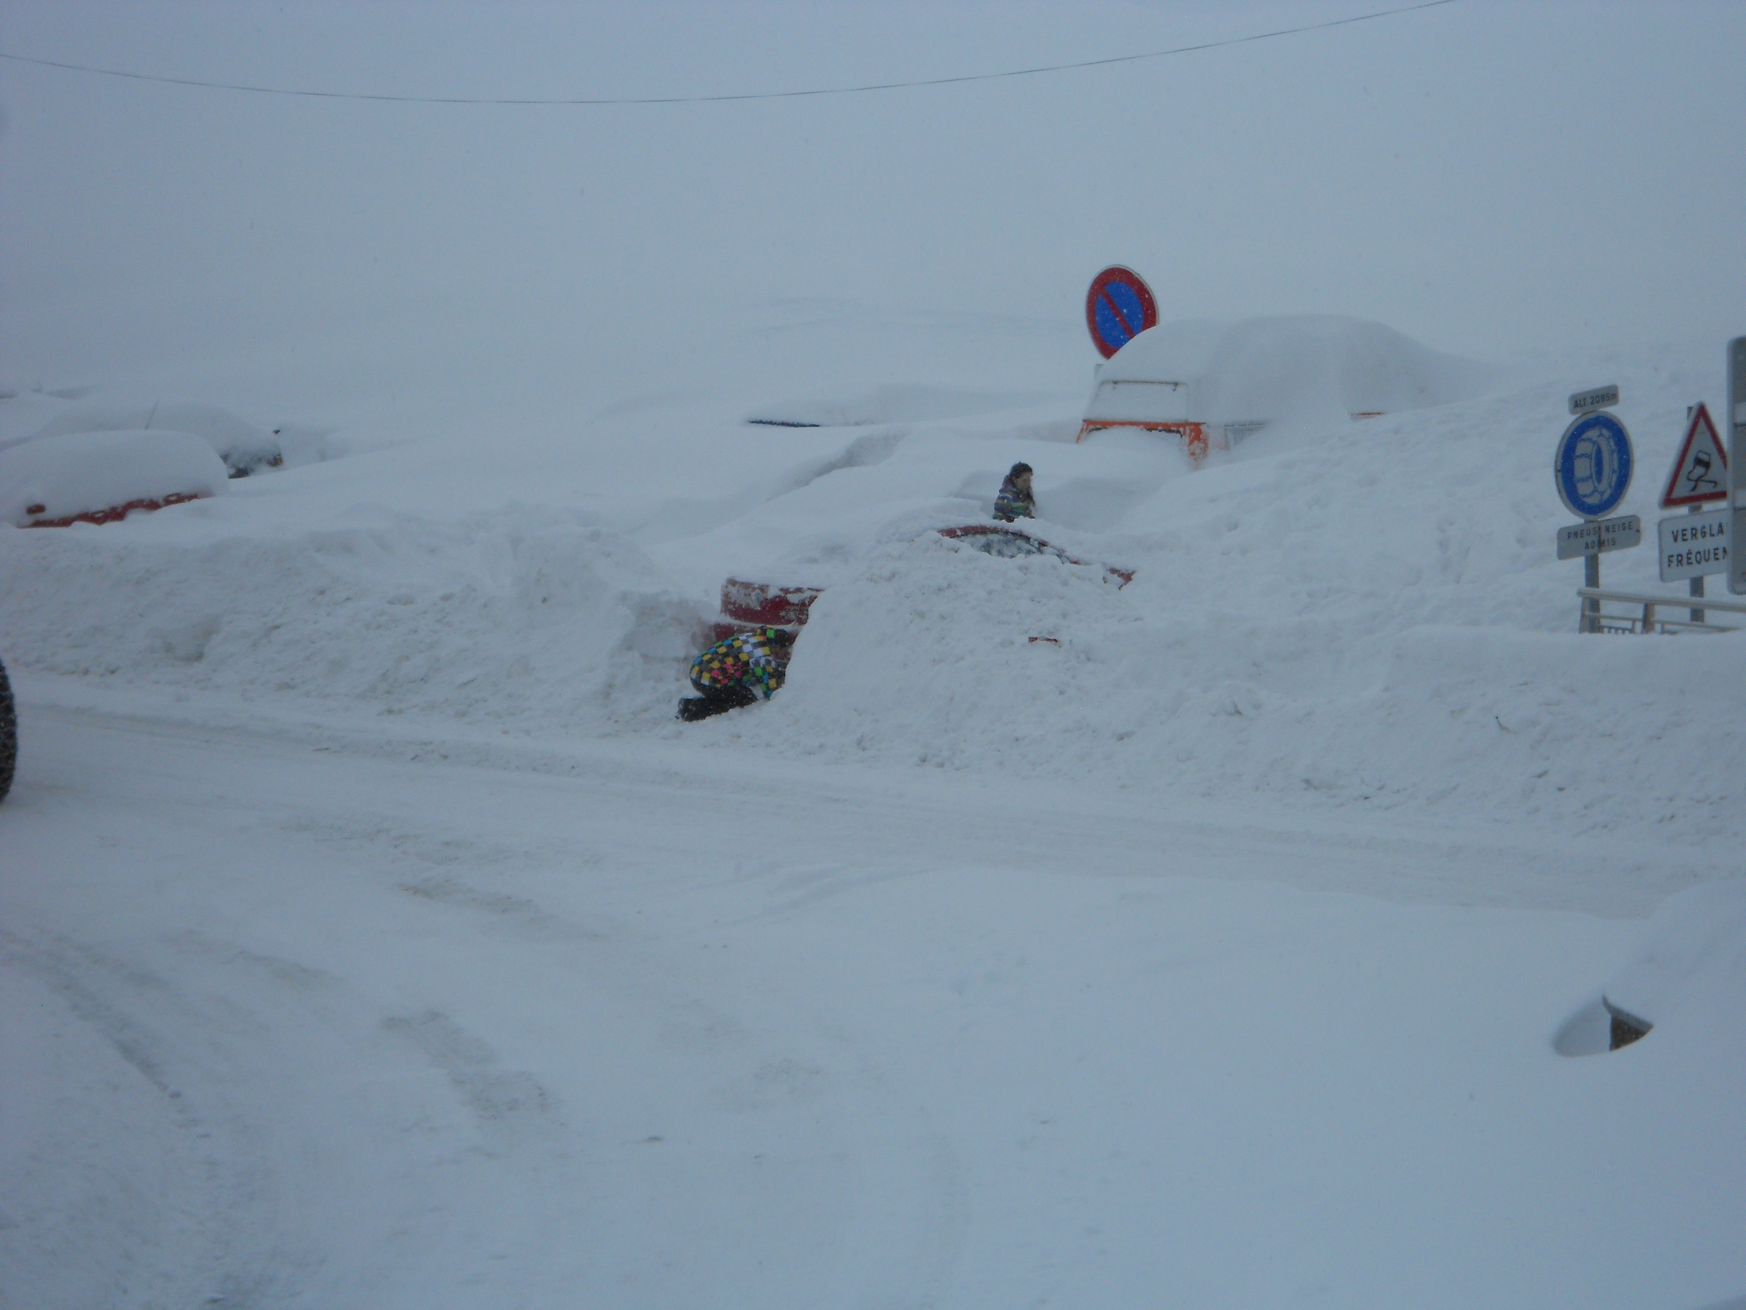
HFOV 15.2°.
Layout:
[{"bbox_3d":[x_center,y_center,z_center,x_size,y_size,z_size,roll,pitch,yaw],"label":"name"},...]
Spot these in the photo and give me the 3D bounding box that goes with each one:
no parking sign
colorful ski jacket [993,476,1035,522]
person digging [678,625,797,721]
[{"bbox_3d":[2.054,-2.778,54.000,0.050,0.850,0.850,-10,12,-41],"label":"no parking sign"},{"bbox_3d":[1.112,-1.058,51.079,0.380,0.660,0.480,1,11,17],"label":"colorful ski jacket"},{"bbox_3d":[-0.973,0.133,47.500,0.850,0.660,0.520,-5,11,-17],"label":"person digging"}]

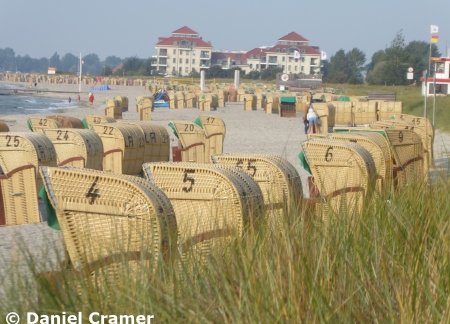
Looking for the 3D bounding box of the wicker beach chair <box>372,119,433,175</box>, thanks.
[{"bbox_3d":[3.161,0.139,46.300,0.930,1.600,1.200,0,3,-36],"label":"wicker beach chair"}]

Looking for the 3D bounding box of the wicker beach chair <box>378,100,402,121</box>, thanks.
[{"bbox_3d":[9.079,-2.507,132.000,1.180,1.570,0.950,0,2,-4],"label":"wicker beach chair"}]

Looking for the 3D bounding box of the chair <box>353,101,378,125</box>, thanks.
[{"bbox_3d":[7.810,-2.570,135.000,1.180,1.570,0.950,0,2,-5],"label":"chair"}]

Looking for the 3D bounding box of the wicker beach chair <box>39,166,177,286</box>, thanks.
[{"bbox_3d":[-0.881,0.851,18.500,0.950,1.580,1.200,2,2,4],"label":"wicker beach chair"}]

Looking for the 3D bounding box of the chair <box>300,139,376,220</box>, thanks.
[{"bbox_3d":[1.517,0.530,31.700,0.900,1.600,1.200,2,2,9],"label":"chair"}]

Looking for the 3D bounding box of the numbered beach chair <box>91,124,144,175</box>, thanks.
[{"bbox_3d":[-2.609,-0.153,59.500,0.920,1.550,1.180,1,2,22],"label":"numbered beach chair"}]

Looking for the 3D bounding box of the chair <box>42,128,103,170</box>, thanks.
[{"bbox_3d":[-3.274,0.061,52.000,1.020,1.520,1.180,1,2,13],"label":"chair"}]

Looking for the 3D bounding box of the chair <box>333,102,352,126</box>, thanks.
[{"bbox_3d":[6.297,-2.407,129.000,1.200,1.600,0.920,1,2,-5],"label":"chair"}]

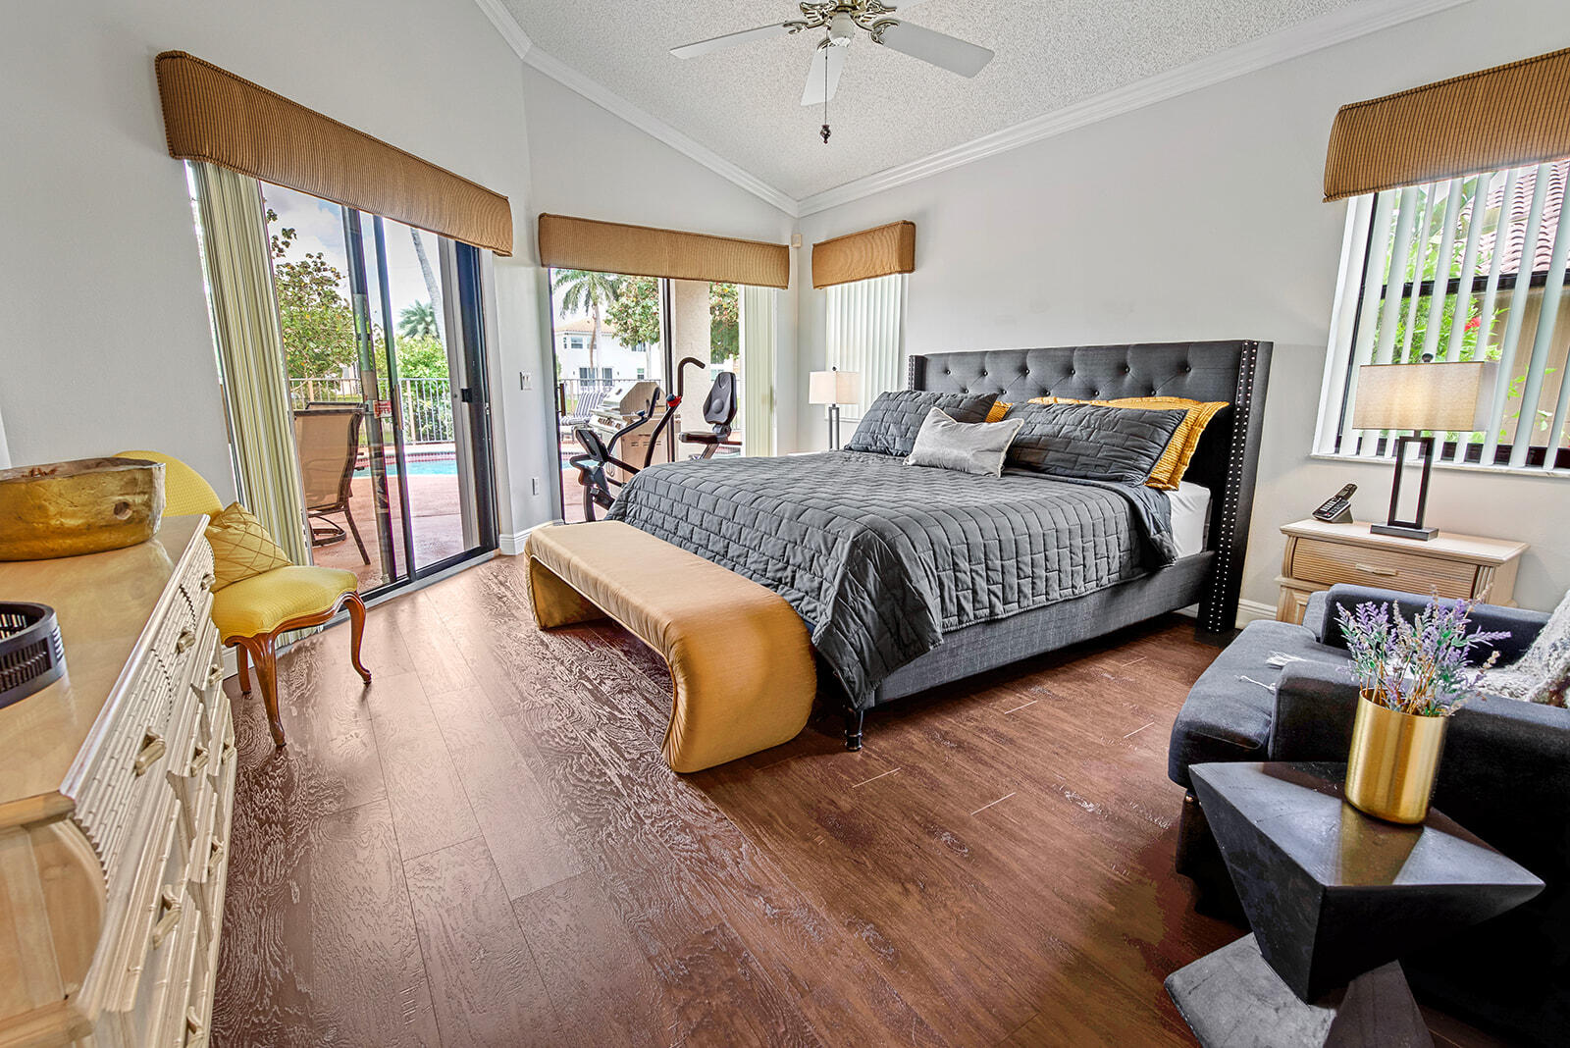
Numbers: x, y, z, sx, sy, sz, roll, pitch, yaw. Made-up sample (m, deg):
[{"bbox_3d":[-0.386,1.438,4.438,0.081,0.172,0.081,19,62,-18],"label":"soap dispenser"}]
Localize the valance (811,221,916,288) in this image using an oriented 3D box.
[{"bbox_3d":[0.587,-2.066,5.433,0.135,0.342,1.038,-7,13,-35],"label":"valance"}]

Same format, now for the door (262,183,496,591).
[{"bbox_3d":[-2.209,-0.621,3.921,0.082,2.033,1.739,3,11,12],"label":"door"}]

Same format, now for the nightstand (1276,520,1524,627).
[{"bbox_3d":[2.453,0.352,2.857,0.458,0.617,0.687,-7,13,-35],"label":"nightstand"}]

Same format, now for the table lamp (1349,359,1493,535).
[{"bbox_3d":[2.494,-0.305,2.772,0.235,0.705,0.341,-7,13,-35],"label":"table lamp"}]

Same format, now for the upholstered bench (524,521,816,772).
[{"bbox_3d":[-0.591,0.389,2.867,0.464,0.482,1.774,-7,13,-35],"label":"upholstered bench"}]

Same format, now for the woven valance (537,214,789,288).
[{"bbox_3d":[-0.864,-2.088,5.474,2.008,0.342,0.135,-6,13,-31],"label":"woven valance"}]

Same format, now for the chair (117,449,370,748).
[{"bbox_3d":[-1.923,0.221,2.464,0.623,0.940,0.588,1,11,2],"label":"chair"}]

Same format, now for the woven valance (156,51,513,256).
[{"bbox_3d":[-2.030,-1.722,3.530,0.135,0.342,1.978,3,11,12],"label":"woven valance"}]

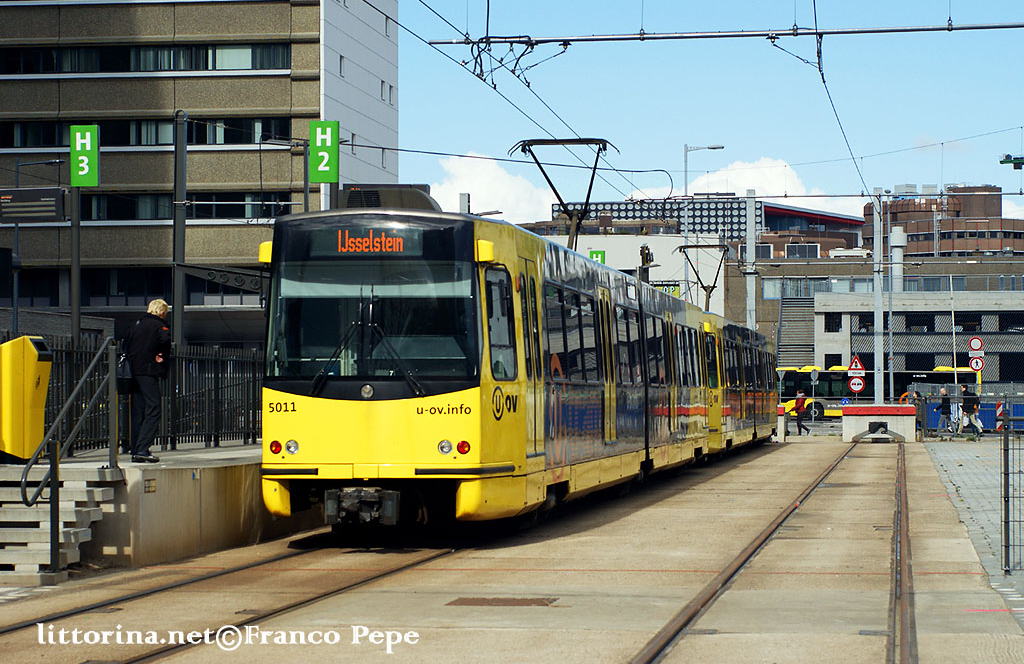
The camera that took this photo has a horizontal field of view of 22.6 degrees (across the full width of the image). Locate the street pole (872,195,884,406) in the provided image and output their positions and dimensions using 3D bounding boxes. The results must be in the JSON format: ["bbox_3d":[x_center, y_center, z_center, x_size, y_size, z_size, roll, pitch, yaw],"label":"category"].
[{"bbox_3d":[12.386,-0.587,86.342,0.300,8.500,0.300,0,-1,9],"label":"street pole"}]

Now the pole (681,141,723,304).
[{"bbox_3d":[7.076,-1.569,94.069,1.450,10.650,0.280,0,-1,0],"label":"pole"}]

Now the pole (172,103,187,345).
[{"bbox_3d":[-7.958,-1.193,61.249,0.260,8.250,0.260,0,-1,9],"label":"pole"}]

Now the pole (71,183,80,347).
[{"bbox_3d":[-6.389,-0.534,37.525,0.125,4.260,0.125,0,-1,9],"label":"pole"}]

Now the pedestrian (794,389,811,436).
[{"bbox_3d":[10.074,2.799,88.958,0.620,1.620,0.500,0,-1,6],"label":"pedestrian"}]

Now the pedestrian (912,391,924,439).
[{"bbox_3d":[14.051,2.832,88.457,0.420,1.570,0.480,0,-1,6],"label":"pedestrian"}]

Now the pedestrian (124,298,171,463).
[{"bbox_3d":[-3.746,0.497,26.296,0.400,1.675,0.520,1,-2,-35],"label":"pedestrian"}]

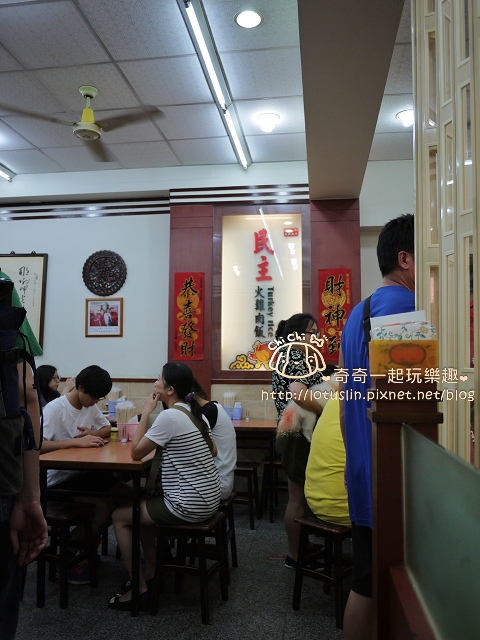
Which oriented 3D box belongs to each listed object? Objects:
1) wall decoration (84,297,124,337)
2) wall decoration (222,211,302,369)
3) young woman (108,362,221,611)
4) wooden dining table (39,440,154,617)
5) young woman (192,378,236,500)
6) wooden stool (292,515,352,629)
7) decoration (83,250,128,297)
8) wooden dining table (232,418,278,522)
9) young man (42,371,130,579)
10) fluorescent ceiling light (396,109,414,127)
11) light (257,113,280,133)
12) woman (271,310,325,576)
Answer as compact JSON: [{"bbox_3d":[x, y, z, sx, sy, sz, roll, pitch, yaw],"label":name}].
[{"bbox_3d":[-1.424,-0.024,5.427,0.434,0.412,0.030,0,-5,9],"label":"wall decoration"},{"bbox_3d":[0.208,-0.272,4.967,0.780,1.510,0.050,0,-6,9],"label":"wall decoration"},{"bbox_3d":[-0.377,0.846,2.690,0.630,1.240,0.450,-1,-6,19],"label":"young woman"},{"bbox_3d":[-0.701,1.144,3.053,0.590,0.757,0.840,0,-5,7],"label":"wooden dining table"},{"bbox_3d":[-0.334,0.948,3.197,0.680,1.180,0.460,0,-5,11],"label":"young woman"},{"bbox_3d":[0.475,1.246,2.637,0.300,0.450,0.300,6,-8,-44],"label":"wooden stool"},{"bbox_3d":[-1.435,-0.494,5.472,0.490,0.490,0.030,0,-6,9],"label":"decoration"},{"bbox_3d":[-0.071,1.276,4.523,0.820,0.757,0.600,0,-5,9],"label":"wooden dining table"},{"bbox_3d":[-0.896,0.884,2.892,0.700,1.245,0.540,-2,-5,25],"label":"young man"},{"bbox_3d":[1.338,-1.584,4.115,0.190,0.110,0.190,0,-6,9],"label":"fluorescent ceiling light"},{"bbox_3d":[0.236,-1.585,4.203,0.190,0.110,0.190,0,-6,9],"label":"light"},{"bbox_3d":[0.428,0.760,3.422,0.460,1.610,0.480,0,-5,11],"label":"woman"}]

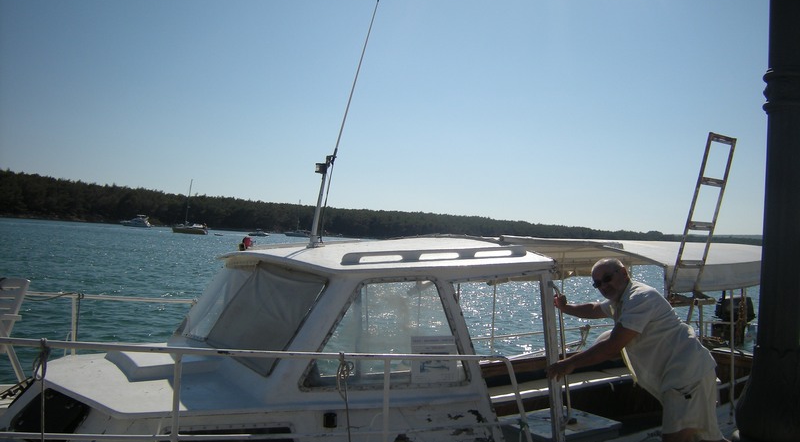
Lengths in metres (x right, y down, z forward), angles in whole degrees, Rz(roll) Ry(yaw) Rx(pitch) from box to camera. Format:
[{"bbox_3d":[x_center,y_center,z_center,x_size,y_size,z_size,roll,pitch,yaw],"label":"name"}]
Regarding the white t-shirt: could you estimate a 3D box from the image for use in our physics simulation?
[{"bbox_3d":[1.469,0.663,3.650,0.380,0.680,0.500,-28,-2,4],"label":"white t-shirt"}]

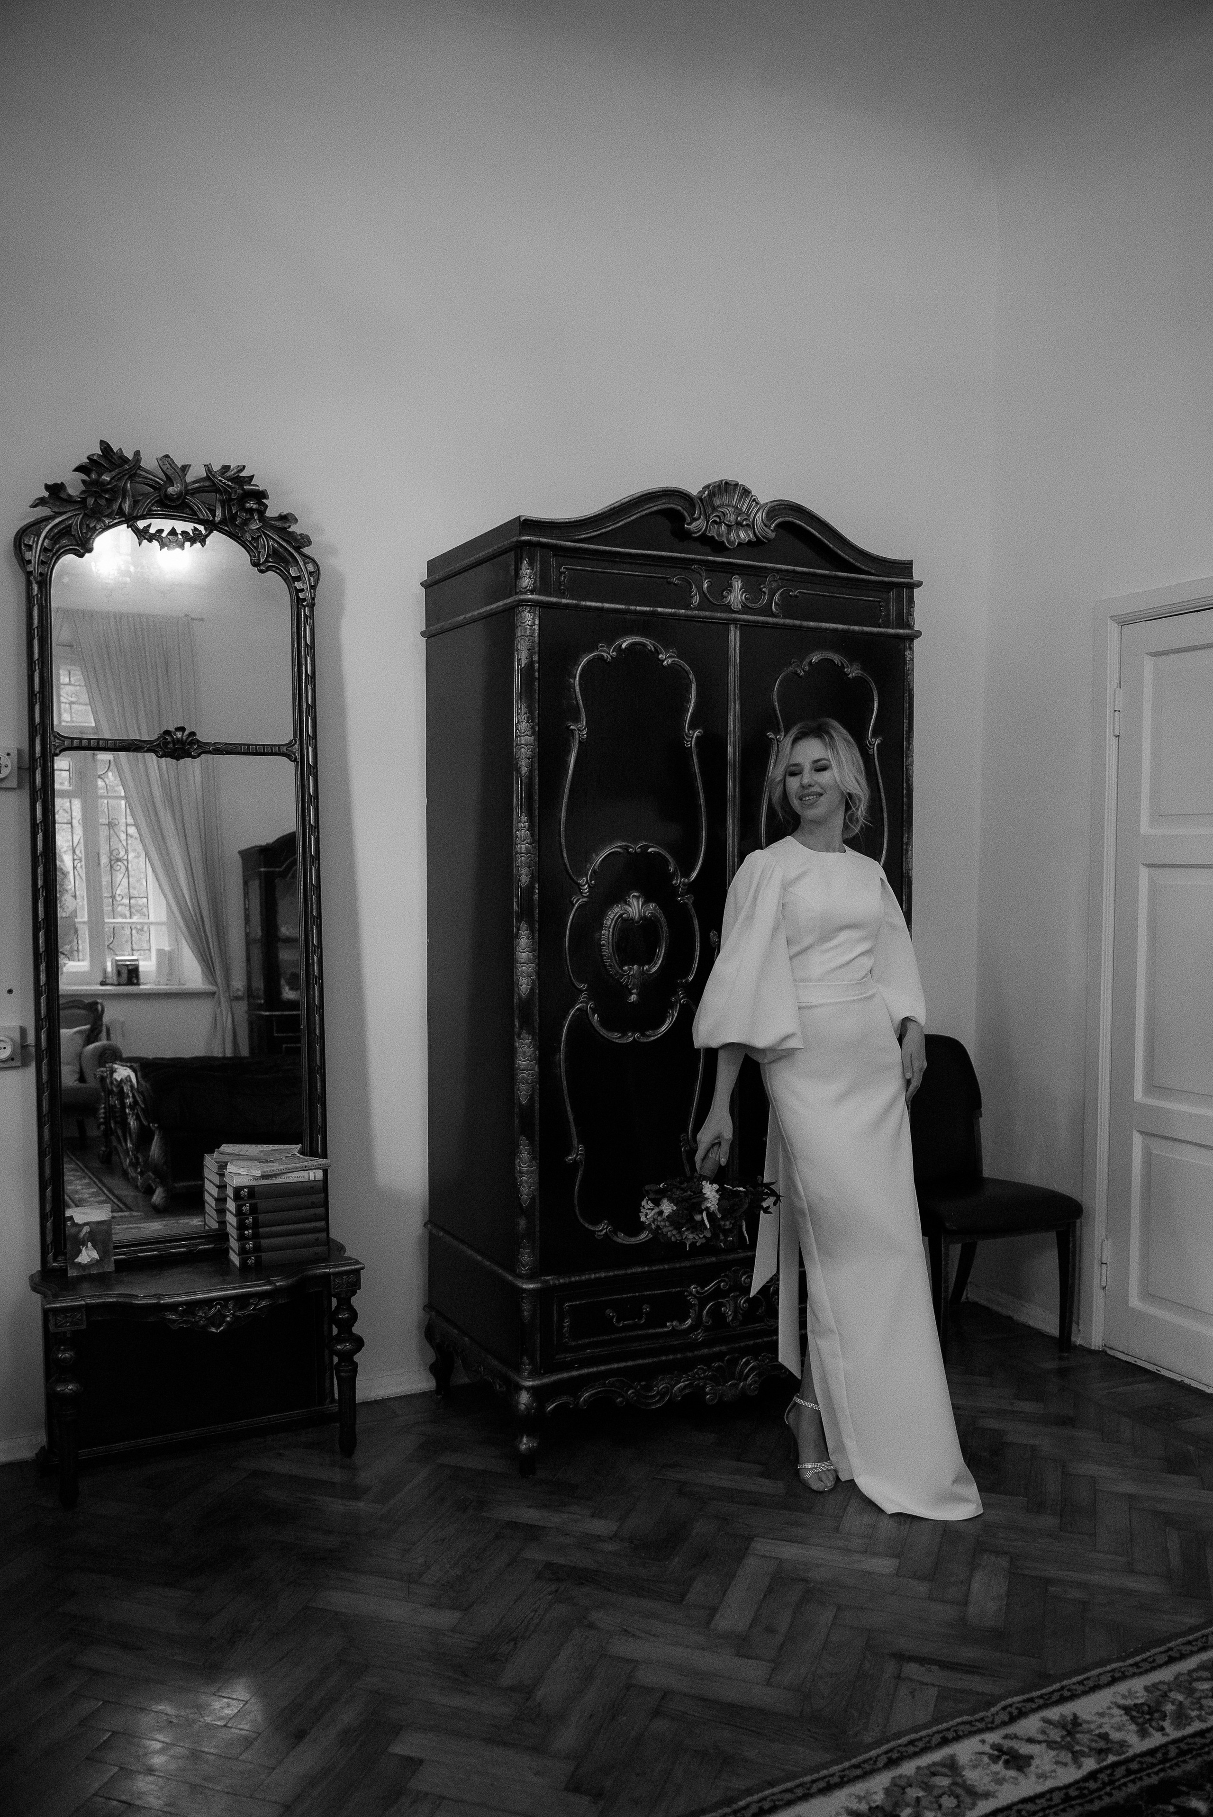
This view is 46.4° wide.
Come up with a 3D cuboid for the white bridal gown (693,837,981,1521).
[{"bbox_3d":[0.527,0.560,3.230,0.570,1.475,0.480,0,2,-14],"label":"white bridal gown"}]

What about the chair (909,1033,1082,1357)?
[{"bbox_3d":[1.037,0.830,4.172,0.485,0.866,0.540,-1,3,-22],"label":"chair"}]

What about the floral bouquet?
[{"bbox_3d":[0.242,0.707,3.330,0.290,0.175,0.240,0,2,-14],"label":"floral bouquet"}]

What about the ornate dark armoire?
[{"bbox_3d":[0.164,0.126,3.673,1.122,2.308,0.619,-1,3,-28],"label":"ornate dark armoire"}]

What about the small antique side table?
[{"bbox_3d":[-0.951,1.068,3.305,0.705,0.448,0.315,-1,3,-28],"label":"small antique side table"}]

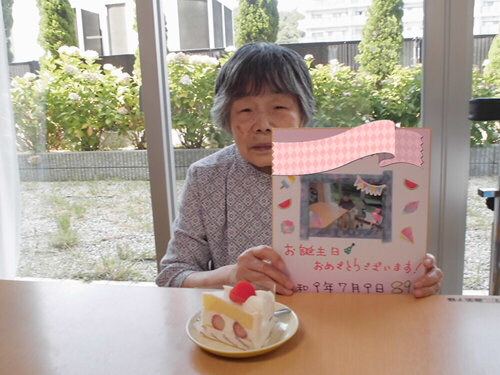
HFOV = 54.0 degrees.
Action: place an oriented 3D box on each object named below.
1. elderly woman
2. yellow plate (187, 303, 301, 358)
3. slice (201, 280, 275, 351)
[{"bbox_3d":[0.081,0.288,0.915,0.470,1.110,0.550,-1,11,7],"label":"elderly woman"},{"bbox_3d":[-0.010,0.190,0.638,0.144,0.022,0.144,-2,11,0],"label":"yellow plate"},{"bbox_3d":[-0.020,0.159,0.635,0.100,0.070,0.063,2,12,23],"label":"slice"}]

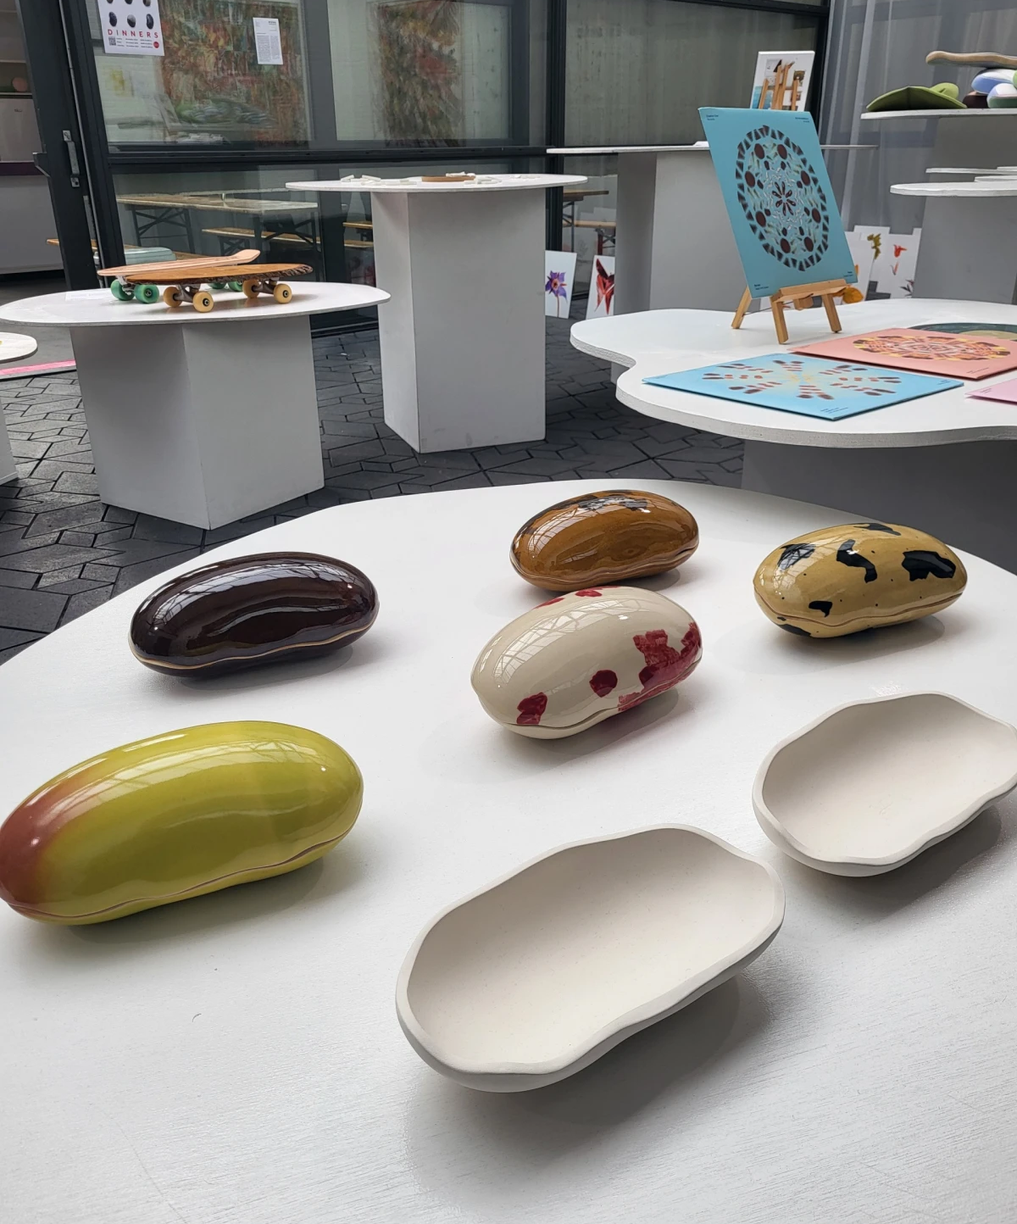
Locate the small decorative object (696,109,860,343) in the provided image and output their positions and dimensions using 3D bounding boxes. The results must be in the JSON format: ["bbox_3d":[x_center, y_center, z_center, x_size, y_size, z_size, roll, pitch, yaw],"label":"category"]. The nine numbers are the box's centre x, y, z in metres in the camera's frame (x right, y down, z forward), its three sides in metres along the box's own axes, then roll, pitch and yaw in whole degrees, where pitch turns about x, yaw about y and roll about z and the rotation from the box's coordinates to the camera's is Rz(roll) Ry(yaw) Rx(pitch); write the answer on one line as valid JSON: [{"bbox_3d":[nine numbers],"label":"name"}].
[{"bbox_3d":[0.476,-0.671,1.773,0.317,0.367,0.185,-21,32,-37],"label":"small decorative object"}]

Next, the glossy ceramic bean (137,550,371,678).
[{"bbox_3d":[-0.199,0.001,0.815,0.200,0.090,0.108,-13,27,-25],"label":"glossy ceramic bean"}]

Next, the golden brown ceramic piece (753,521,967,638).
[{"bbox_3d":[0.296,-0.027,0.864,0.189,0.092,0.111,-6,25,-13],"label":"golden brown ceramic piece"}]

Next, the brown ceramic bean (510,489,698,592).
[{"bbox_3d":[0.092,-0.067,0.962,0.193,0.088,0.106,-11,26,-22],"label":"brown ceramic bean"}]

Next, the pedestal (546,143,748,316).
[{"bbox_3d":[0.820,-1.489,4.499,1.360,1.030,1.120,-5,25,-10],"label":"pedestal"}]

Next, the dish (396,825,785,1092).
[{"bbox_3d":[0.043,0.184,0.533,0.222,0.050,0.128,-19,30,-34],"label":"dish"}]

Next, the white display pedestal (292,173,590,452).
[{"bbox_3d":[-0.174,-1.154,3.911,1.100,0.920,1.200,-9,26,-18],"label":"white display pedestal"}]

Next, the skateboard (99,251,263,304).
[{"bbox_3d":[-1.012,-1.057,3.199,0.180,0.120,0.610,17,30,34],"label":"skateboard"}]

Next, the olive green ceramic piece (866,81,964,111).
[{"bbox_3d":[1.302,-1.647,3.264,0.310,0.082,0.220,7,26,16],"label":"olive green ceramic piece"}]

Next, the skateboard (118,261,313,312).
[{"bbox_3d":[-0.823,-0.948,2.979,0.235,0.100,0.615,21,32,40],"label":"skateboard"}]

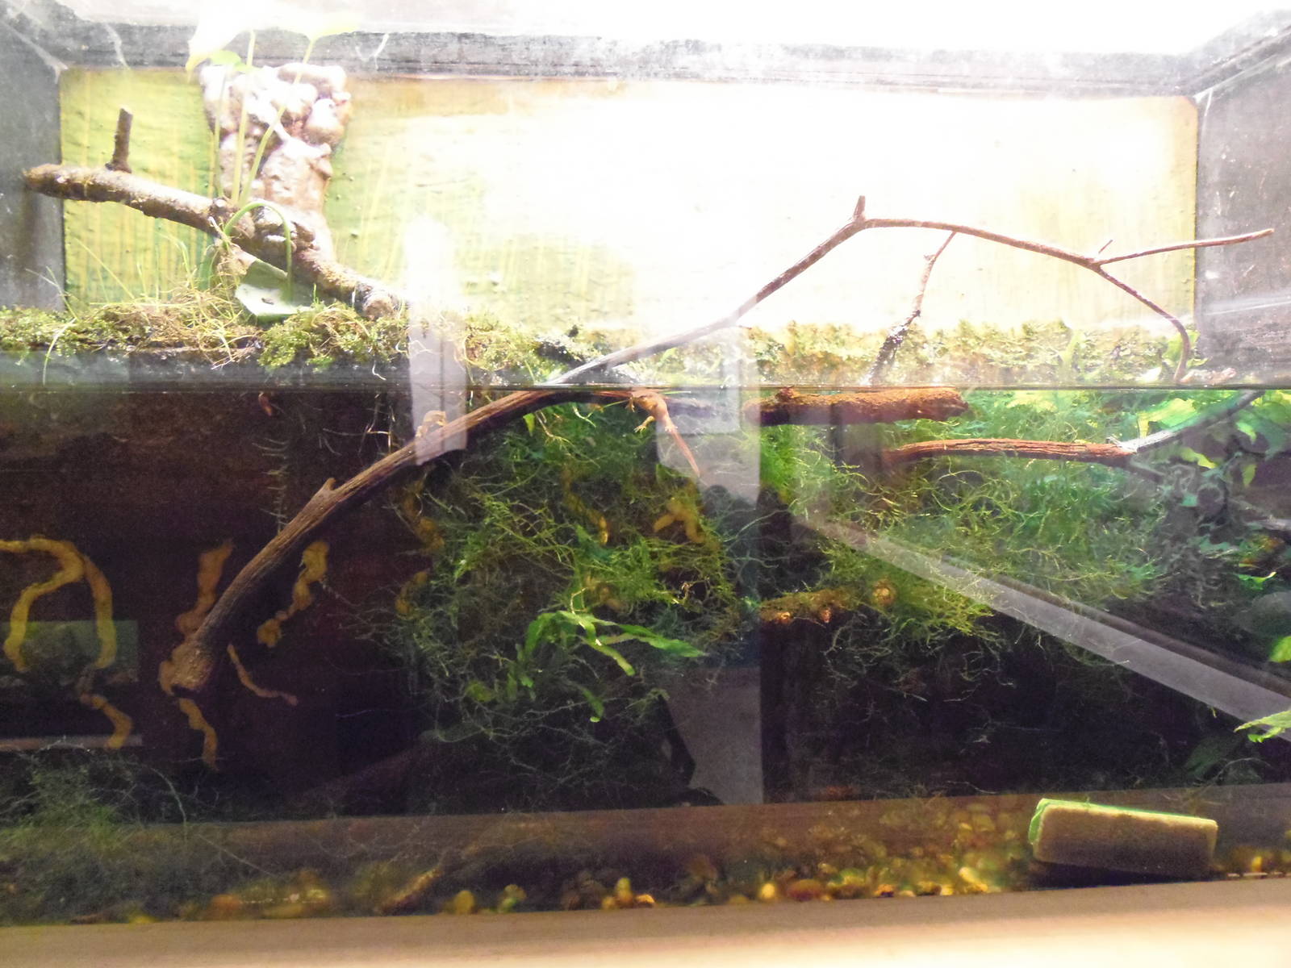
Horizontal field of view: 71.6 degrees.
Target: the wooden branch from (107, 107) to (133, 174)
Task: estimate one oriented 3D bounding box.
[{"bbox_3d":[-0.469,-0.306,0.800,0.018,0.055,0.018,7,0,-4],"label":"wooden branch"}]

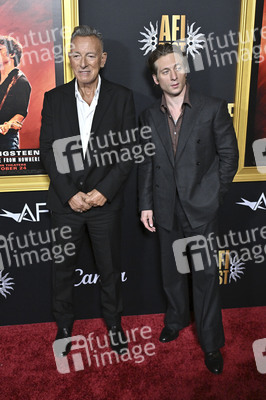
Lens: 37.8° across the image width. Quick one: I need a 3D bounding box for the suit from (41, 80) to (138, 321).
[{"bbox_3d":[-0.234,0.079,2.171,0.520,1.470,0.340,0,12,3],"label":"suit"}]

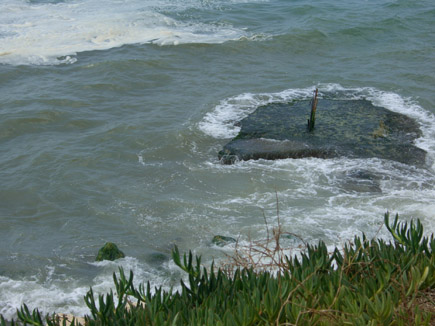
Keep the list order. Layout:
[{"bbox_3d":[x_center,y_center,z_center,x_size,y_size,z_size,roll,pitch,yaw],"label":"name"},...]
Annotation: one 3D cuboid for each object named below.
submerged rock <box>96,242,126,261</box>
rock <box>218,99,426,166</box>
[{"bbox_3d":[-1.659,1.371,22.371,0.434,0.360,0.400,0,20,0],"label":"submerged rock"},{"bbox_3d":[1.918,-0.519,27.829,3.800,0.500,3.363,0,20,0],"label":"rock"}]

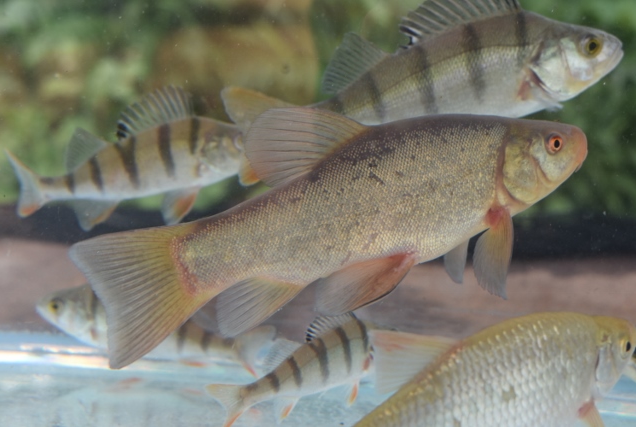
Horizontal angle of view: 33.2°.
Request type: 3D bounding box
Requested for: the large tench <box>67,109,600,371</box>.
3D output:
[{"bbox_3d":[0.010,0.004,0.605,0.310,0.142,0.056,-18,0,-18],"label":"large tench"}]

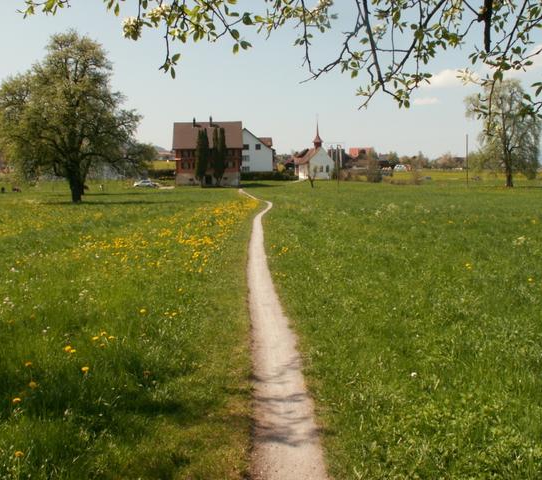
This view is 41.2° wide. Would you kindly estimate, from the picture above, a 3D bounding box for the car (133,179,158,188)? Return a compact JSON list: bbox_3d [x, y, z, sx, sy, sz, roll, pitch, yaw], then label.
[{"bbox_3d":[-24.192,-10.852,139.000,4.400,1.450,1.750,-1,5,-6],"label":"car"}]

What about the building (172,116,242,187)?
[{"bbox_3d":[-12.319,-17.012,141.000,13.200,12.800,12.500,-1,5,-4],"label":"building"}]

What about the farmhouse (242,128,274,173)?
[{"bbox_3d":[-6.150,-21.335,181.000,13.500,12.500,15.000,-1,5,-2],"label":"farmhouse"}]

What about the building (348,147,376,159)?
[{"bbox_3d":[33.258,-29.583,265.000,11.000,9.500,10.000,-1,5,-3],"label":"building"}]

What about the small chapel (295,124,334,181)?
[{"bbox_3d":[9.169,-18.549,152.000,5.900,11.800,8.200,-3,5,-20],"label":"small chapel"}]

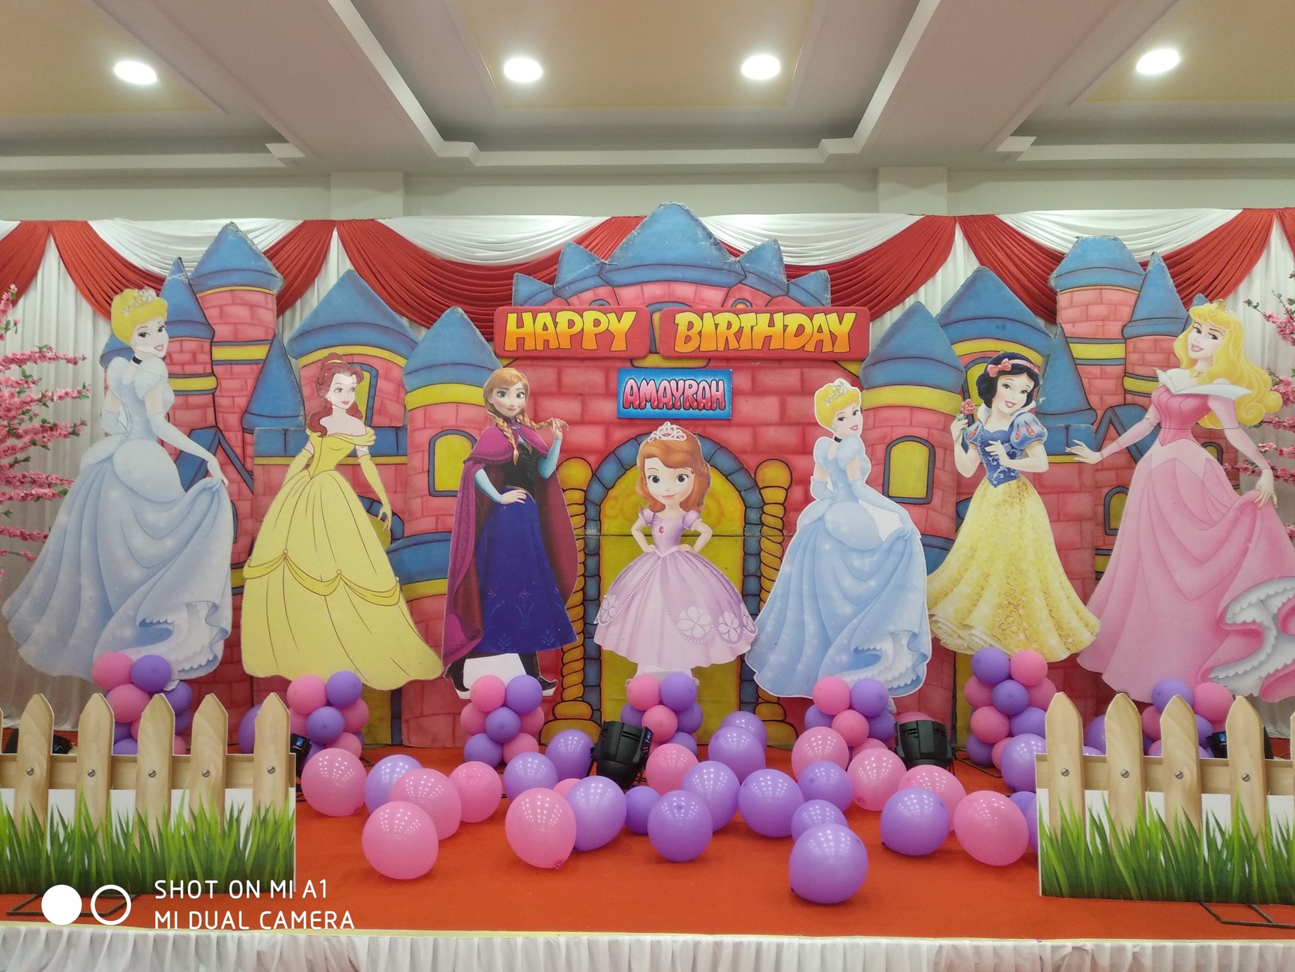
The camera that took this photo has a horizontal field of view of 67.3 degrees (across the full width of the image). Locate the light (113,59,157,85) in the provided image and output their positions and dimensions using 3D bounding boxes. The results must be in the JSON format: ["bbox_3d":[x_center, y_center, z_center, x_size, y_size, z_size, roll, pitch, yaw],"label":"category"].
[{"bbox_3d":[-2.338,-1.888,4.439,0.175,0.030,0.175,0,-1,2],"label":"light"}]

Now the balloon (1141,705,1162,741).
[{"bbox_3d":[2.270,1.049,4.300,0.160,0.165,0.160,0,0,0],"label":"balloon"}]

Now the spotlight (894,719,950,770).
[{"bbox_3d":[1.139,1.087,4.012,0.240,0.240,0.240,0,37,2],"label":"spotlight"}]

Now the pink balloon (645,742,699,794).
[{"bbox_3d":[0.098,1.098,3.764,0.209,0.211,0.217,0,0,0],"label":"pink balloon"}]

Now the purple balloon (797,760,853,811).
[{"bbox_3d":[0.656,1.112,3.605,0.199,0.186,0.193,0,-1,2],"label":"purple balloon"}]

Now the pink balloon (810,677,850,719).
[{"bbox_3d":[0.780,0.894,4.130,0.156,0.162,0.159,0,-1,2],"label":"pink balloon"}]

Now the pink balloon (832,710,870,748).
[{"bbox_3d":[0.907,1.081,4.330,0.167,0.172,0.167,0,0,0],"label":"pink balloon"}]

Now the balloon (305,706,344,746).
[{"bbox_3d":[-1.404,1.043,4.230,0.165,0.167,0.175,0,-1,0],"label":"balloon"}]

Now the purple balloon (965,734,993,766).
[{"bbox_3d":[1.506,1.167,4.340,0.167,0.163,0.165,0,-1,0],"label":"purple balloon"}]

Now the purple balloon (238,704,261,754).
[{"bbox_3d":[-1.726,1.115,4.385,0.233,0.265,0.235,0,-1,0],"label":"purple balloon"}]

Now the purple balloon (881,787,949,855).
[{"bbox_3d":[0.873,1.093,3.169,0.216,0.208,0.212,0,-1,2],"label":"purple balloon"}]

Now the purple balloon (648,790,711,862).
[{"bbox_3d":[0.102,1.087,3.116,0.207,0.214,0.211,0,-1,2],"label":"purple balloon"}]

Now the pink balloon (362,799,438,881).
[{"bbox_3d":[-0.775,1.111,3.055,0.240,0.246,0.250,0,-1,0],"label":"pink balloon"}]

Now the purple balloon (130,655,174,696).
[{"bbox_3d":[-2.004,0.758,3.929,0.159,0.151,0.163,0,0,0],"label":"purple balloon"}]

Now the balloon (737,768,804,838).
[{"bbox_3d":[0.436,1.119,3.437,0.236,0.241,0.245,0,-1,0],"label":"balloon"}]

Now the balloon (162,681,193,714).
[{"bbox_3d":[-2.083,0.937,4.280,0.162,0.159,0.161,0,-1,2],"label":"balloon"}]

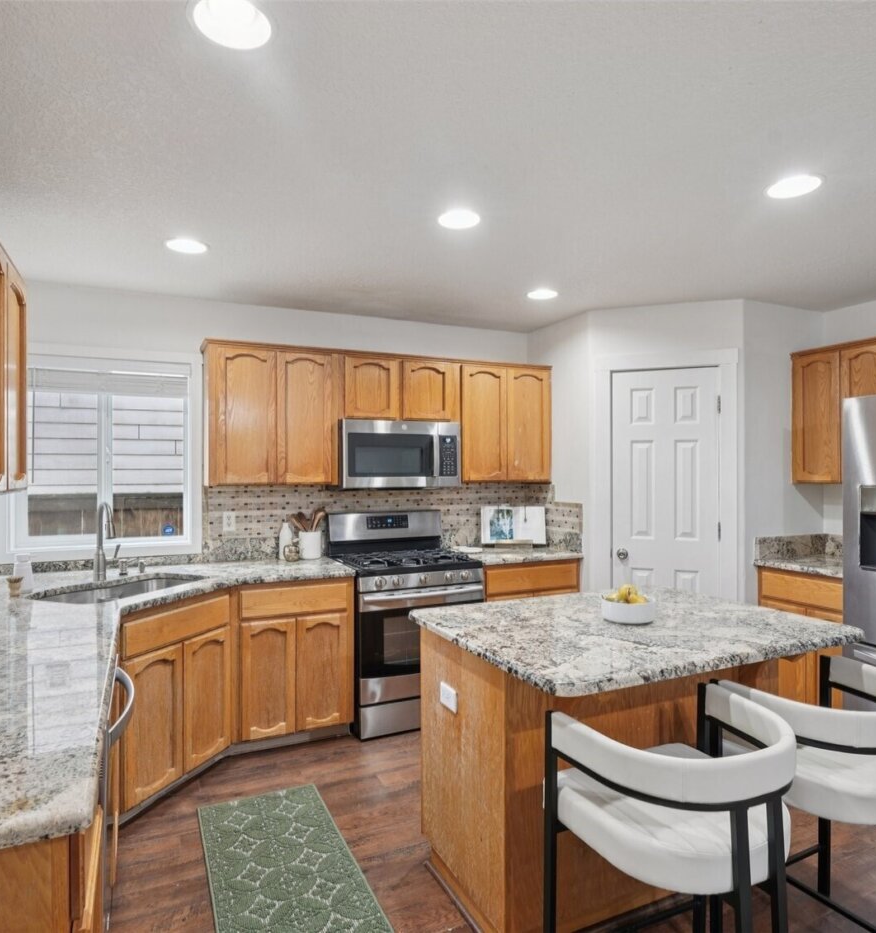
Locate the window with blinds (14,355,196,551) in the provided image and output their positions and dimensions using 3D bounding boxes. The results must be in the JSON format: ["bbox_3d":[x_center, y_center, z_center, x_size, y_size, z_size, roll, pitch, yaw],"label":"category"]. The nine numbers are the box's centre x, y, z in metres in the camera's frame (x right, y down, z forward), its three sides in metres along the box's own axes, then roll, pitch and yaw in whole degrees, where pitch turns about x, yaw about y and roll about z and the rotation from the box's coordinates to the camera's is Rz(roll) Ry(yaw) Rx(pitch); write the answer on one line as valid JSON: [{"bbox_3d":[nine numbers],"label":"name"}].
[{"bbox_3d":[-1.792,-0.068,3.384,0.870,1.022,0.100,0,0,-24],"label":"window with blinds"}]

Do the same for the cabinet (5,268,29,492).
[{"bbox_3d":[-1.611,-0.294,2.109,0.330,0.753,0.345,0,0,-24],"label":"cabinet"}]

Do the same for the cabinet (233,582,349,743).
[{"bbox_3d":[-0.838,1.003,3.466,0.600,0.822,0.605,0,0,-24],"label":"cabinet"}]

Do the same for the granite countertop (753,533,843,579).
[{"bbox_3d":[2.212,0.511,3.433,0.660,0.153,0.585,0,0,-24],"label":"granite countertop"}]

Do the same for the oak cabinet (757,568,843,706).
[{"bbox_3d":[2.230,1.002,3.432,0.620,0.835,0.570,0,0,-24],"label":"oak cabinet"}]

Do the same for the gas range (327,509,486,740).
[{"bbox_3d":[-0.192,0.875,3.714,0.758,1.167,0.660,0,0,-24],"label":"gas range"}]

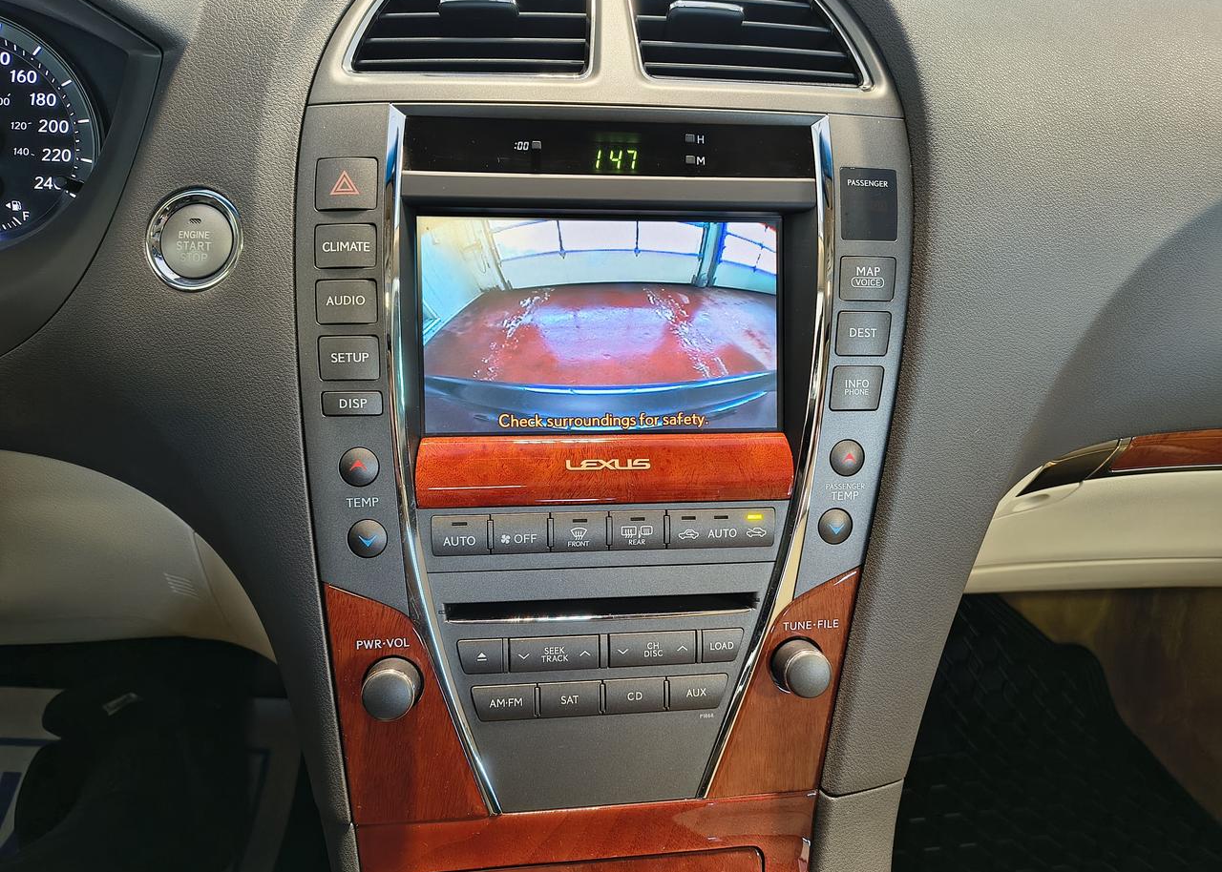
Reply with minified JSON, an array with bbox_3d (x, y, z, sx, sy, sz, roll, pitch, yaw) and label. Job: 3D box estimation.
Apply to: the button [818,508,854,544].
[{"bbox_3d":[0.100,0.040,0.375,0.017,0.017,0.007,-1,16,-6],"label":"button"}]

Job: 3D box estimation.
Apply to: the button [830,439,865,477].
[{"bbox_3d":[0.101,0.009,0.361,0.016,0.016,0.007,-1,15,-6],"label":"button"}]

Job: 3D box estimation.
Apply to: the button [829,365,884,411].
[{"bbox_3d":[0.103,-0.020,0.361,0.023,0.018,0.008,-1,2,-6],"label":"button"}]

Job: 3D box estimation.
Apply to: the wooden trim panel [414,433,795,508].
[{"bbox_3d":[-0.002,0.013,0.352,0.154,0.028,0.020,-1,2,-6],"label":"wooden trim panel"}]

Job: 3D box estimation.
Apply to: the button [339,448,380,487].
[{"bbox_3d":[-0.100,0.012,0.338,0.016,0.016,0.007,-1,15,-6],"label":"button"}]

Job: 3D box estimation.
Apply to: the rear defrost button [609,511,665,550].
[{"bbox_3d":[0.011,0.039,0.356,0.022,0.016,0.008,-1,1,-6],"label":"rear defrost button"}]

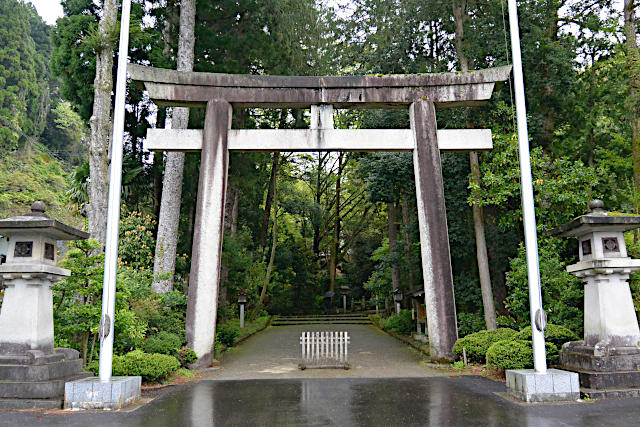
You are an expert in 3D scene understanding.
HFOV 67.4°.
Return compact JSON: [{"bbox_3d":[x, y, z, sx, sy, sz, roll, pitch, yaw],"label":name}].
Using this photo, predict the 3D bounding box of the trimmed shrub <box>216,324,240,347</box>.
[{"bbox_3d":[-3.337,4.407,17.374,0.900,0.820,0.850,-1,-10,0],"label":"trimmed shrub"}]

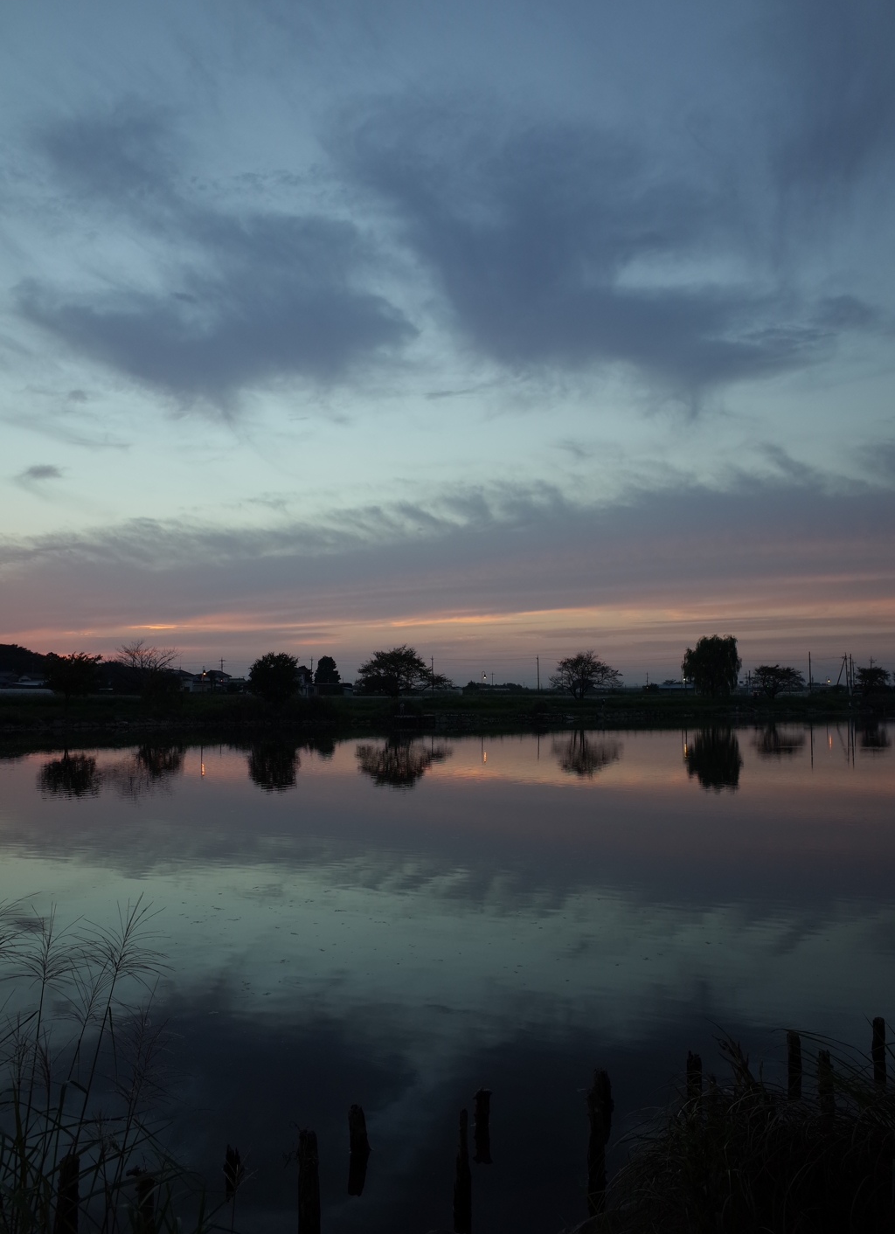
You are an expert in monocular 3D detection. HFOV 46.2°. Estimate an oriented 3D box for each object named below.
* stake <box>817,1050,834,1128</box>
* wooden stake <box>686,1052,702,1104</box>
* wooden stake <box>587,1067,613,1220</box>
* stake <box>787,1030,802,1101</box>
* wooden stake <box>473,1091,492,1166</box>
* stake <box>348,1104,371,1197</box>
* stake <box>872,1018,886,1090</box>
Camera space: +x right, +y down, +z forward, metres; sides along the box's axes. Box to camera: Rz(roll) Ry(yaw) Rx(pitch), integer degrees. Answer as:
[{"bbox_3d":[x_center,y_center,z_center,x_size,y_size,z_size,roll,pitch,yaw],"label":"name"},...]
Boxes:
[{"bbox_3d":[3.507,4.374,9.723,0.142,0.713,0.142,0,-4,0],"label":"stake"},{"bbox_3d":[2.591,4.857,11.005,0.155,0.582,0.155,0,-4,0],"label":"wooden stake"},{"bbox_3d":[1.288,4.437,8.857,0.214,1.200,0.192,0,-4,0],"label":"wooden stake"},{"bbox_3d":[3.807,4.920,11.501,0.150,0.755,0.150,0,-4,0],"label":"stake"},{"bbox_3d":[0.301,4.348,8.935,0.144,0.628,0.144,0,-4,0],"label":"wooden stake"},{"bbox_3d":[-0.710,4.302,8.456,0.153,0.725,0.153,0,-4,0],"label":"stake"},{"bbox_3d":[4.927,4.989,11.973,0.145,0.787,0.145,0,-4,0],"label":"stake"}]

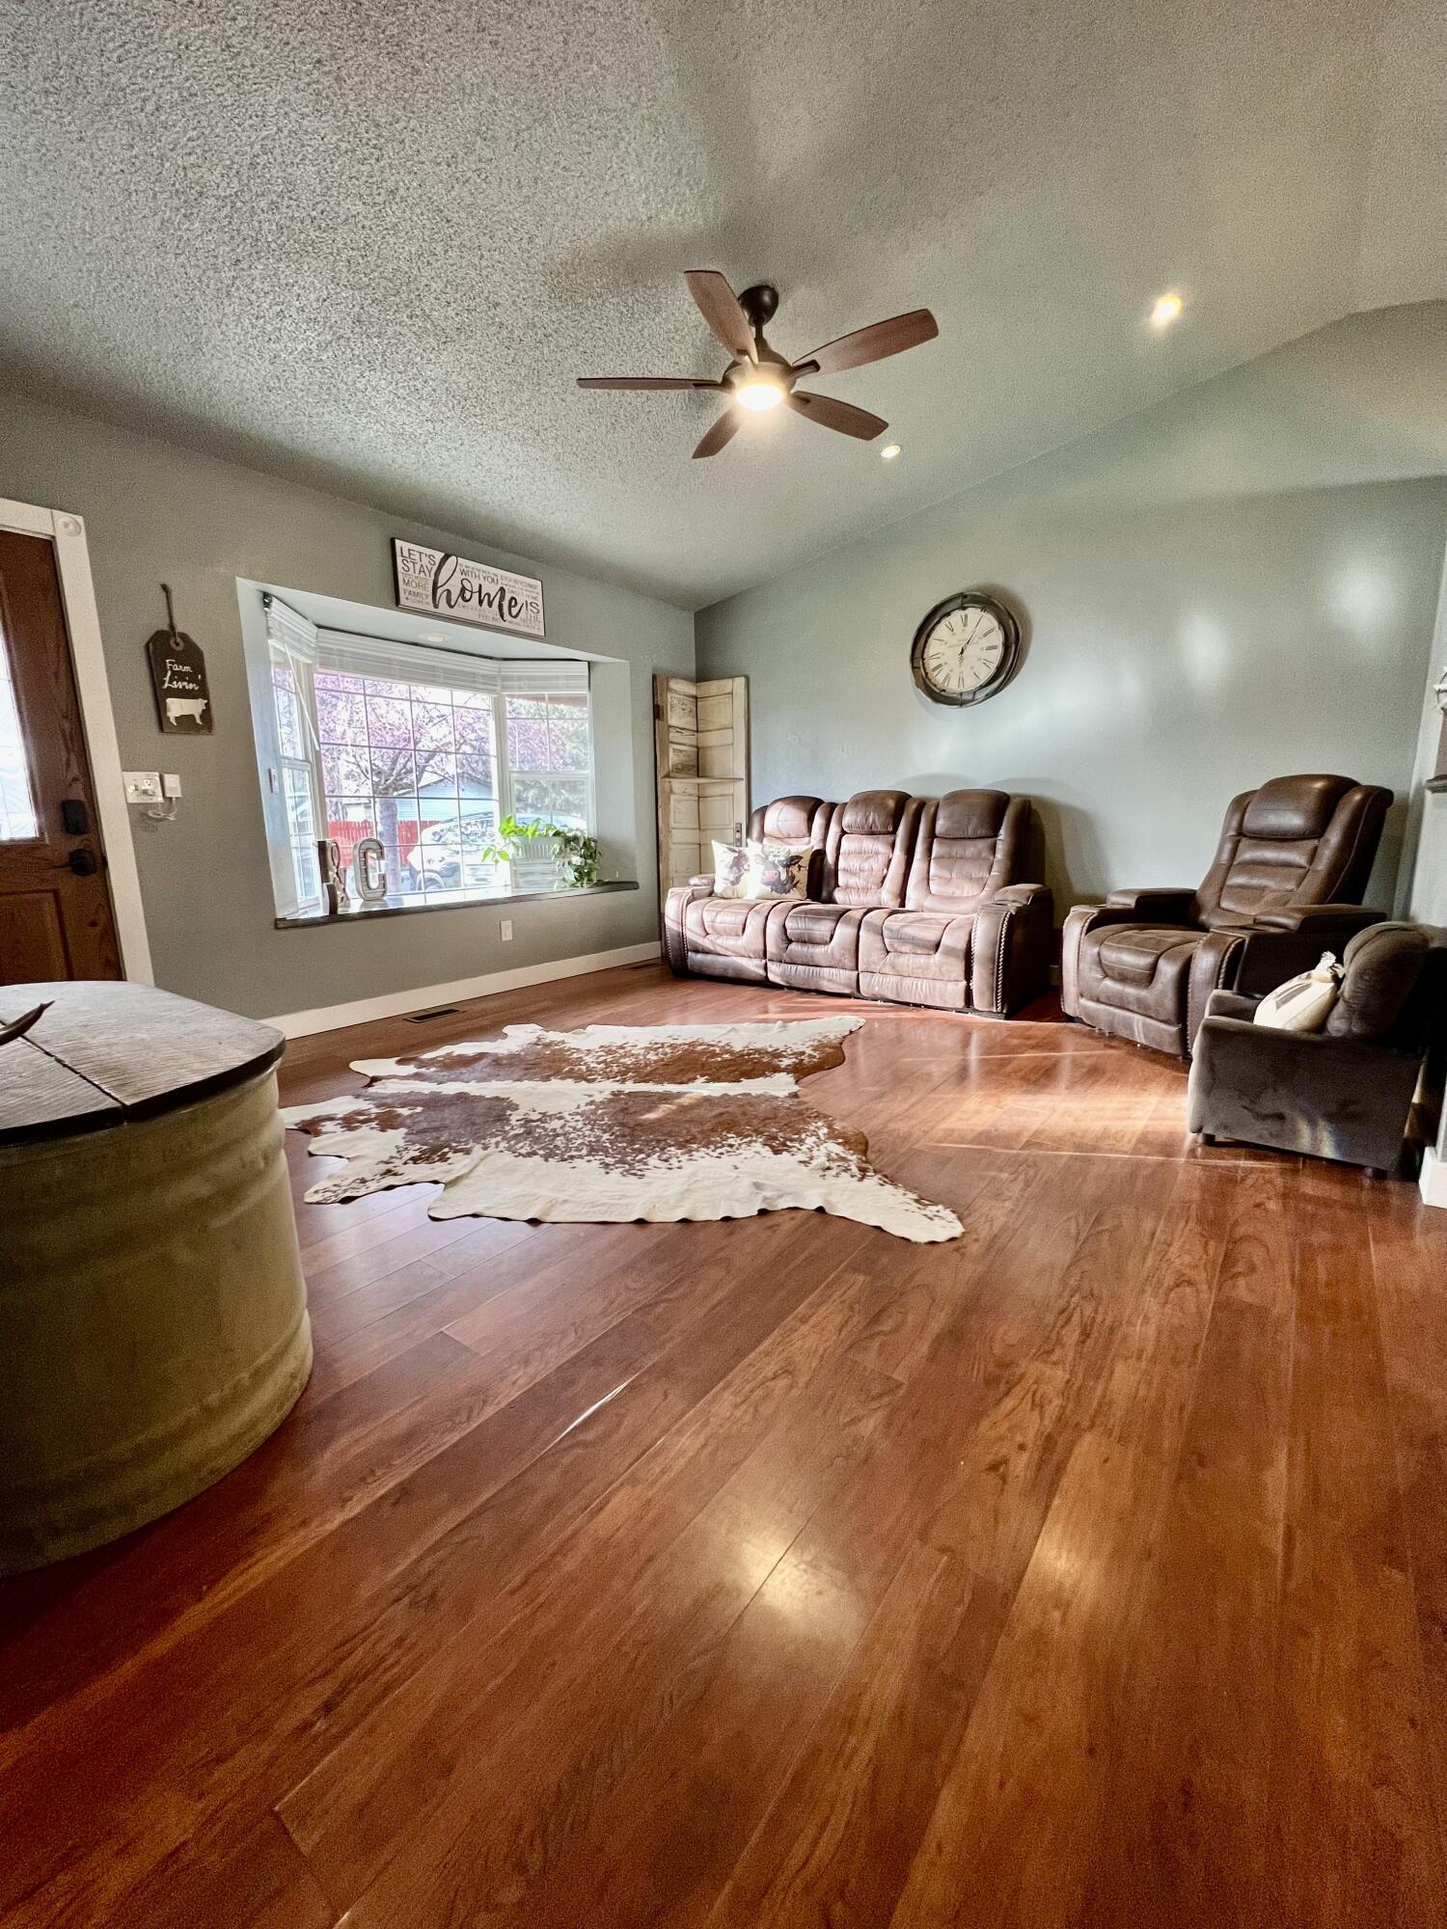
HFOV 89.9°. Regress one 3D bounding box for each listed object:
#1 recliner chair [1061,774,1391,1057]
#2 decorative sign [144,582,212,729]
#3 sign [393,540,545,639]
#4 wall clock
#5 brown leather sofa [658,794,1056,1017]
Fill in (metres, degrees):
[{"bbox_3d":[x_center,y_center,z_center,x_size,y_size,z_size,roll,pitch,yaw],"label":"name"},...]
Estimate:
[{"bbox_3d":[2.278,-0.245,3.228,0.950,1.150,0.930,-4,11,-16],"label":"recliner chair"},{"bbox_3d":[-2.239,-1.252,2.985,0.025,0.575,0.210,8,14,38],"label":"decorative sign"},{"bbox_3d":[-1.346,-2.040,3.971,0.040,0.312,0.905,8,14,38],"label":"sign"},{"bbox_3d":[1.413,-1.870,4.294,0.635,0.635,0.075,8,14,38],"label":"wall clock"},{"bbox_3d":[0.802,-0.491,4.611,2.300,1.160,0.980,8,14,38],"label":"brown leather sofa"}]

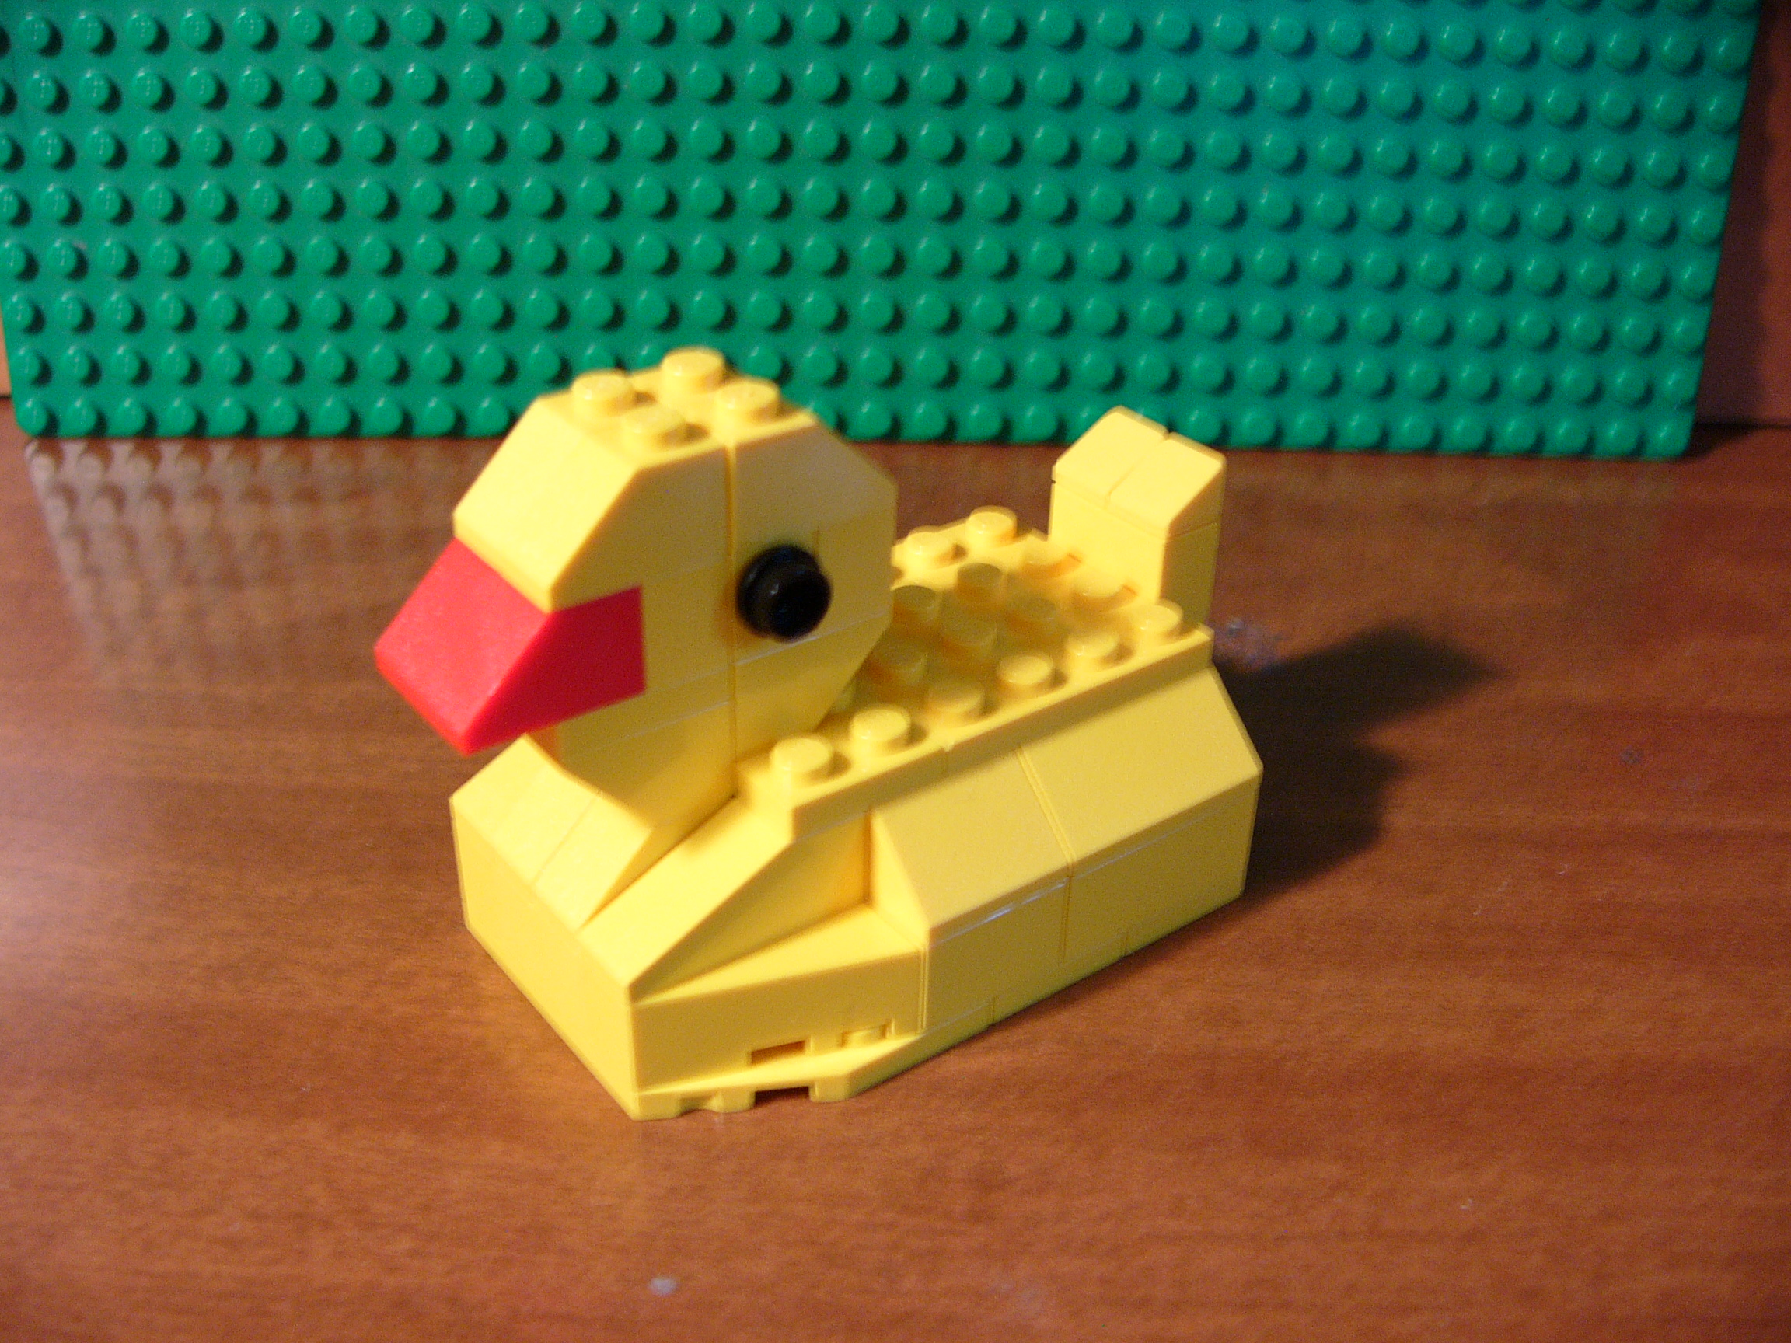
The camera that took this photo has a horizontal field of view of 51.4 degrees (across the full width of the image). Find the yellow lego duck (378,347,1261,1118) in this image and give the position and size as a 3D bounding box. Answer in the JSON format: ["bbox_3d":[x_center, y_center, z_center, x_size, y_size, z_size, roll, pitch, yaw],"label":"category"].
[{"bbox_3d":[-0.005,-0.003,0.169,0.080,0.056,0.048,-20,37,-32],"label":"yellow lego duck"}]

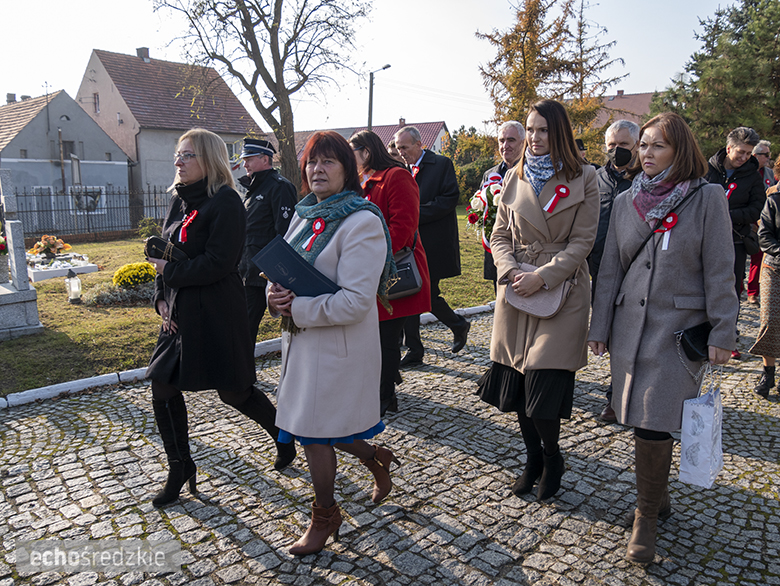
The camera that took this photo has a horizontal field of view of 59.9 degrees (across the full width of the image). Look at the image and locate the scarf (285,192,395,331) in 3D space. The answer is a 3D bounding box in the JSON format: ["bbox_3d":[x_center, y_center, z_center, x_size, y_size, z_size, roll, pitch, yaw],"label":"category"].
[{"bbox_3d":[-0.202,-0.127,2.560,0.340,0.550,0.330,-9,14,-43],"label":"scarf"}]

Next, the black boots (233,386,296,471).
[{"bbox_3d":[-0.584,0.672,3.280,0.120,0.420,0.230,13,58,49],"label":"black boots"}]

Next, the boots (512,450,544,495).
[{"bbox_3d":[0.644,0.841,3.170,0.090,0.200,0.230,9,13,39],"label":"boots"}]

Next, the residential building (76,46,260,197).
[{"bbox_3d":[-14.397,-9.905,43.264,9.338,9.582,8.633,9,13,39],"label":"residential building"}]

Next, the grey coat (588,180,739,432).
[{"bbox_3d":[1.015,0.036,2.582,0.540,0.920,0.370,8,14,38],"label":"grey coat"}]

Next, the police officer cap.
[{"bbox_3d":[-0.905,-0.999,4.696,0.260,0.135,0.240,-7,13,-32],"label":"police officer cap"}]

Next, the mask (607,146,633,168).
[{"bbox_3d":[1.180,-0.697,3.481,0.135,0.115,0.090,9,14,40],"label":"mask"}]

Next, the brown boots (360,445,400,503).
[{"bbox_3d":[-0.041,0.822,3.080,0.180,0.220,0.090,36,-11,-32],"label":"brown boots"}]

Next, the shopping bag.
[{"bbox_3d":[1.158,0.497,2.526,0.115,0.430,0.140,7,13,32],"label":"shopping bag"}]

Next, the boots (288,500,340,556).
[{"bbox_3d":[-0.292,0.913,2.655,0.225,0.185,0.090,-5,12,-32],"label":"boots"}]

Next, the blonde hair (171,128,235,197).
[{"bbox_3d":[-0.815,-0.567,2.946,0.260,0.290,0.230,-7,13,-31],"label":"blonde hair"}]

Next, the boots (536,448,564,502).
[{"bbox_3d":[0.747,0.839,3.140,0.088,0.195,0.225,10,14,41],"label":"boots"}]

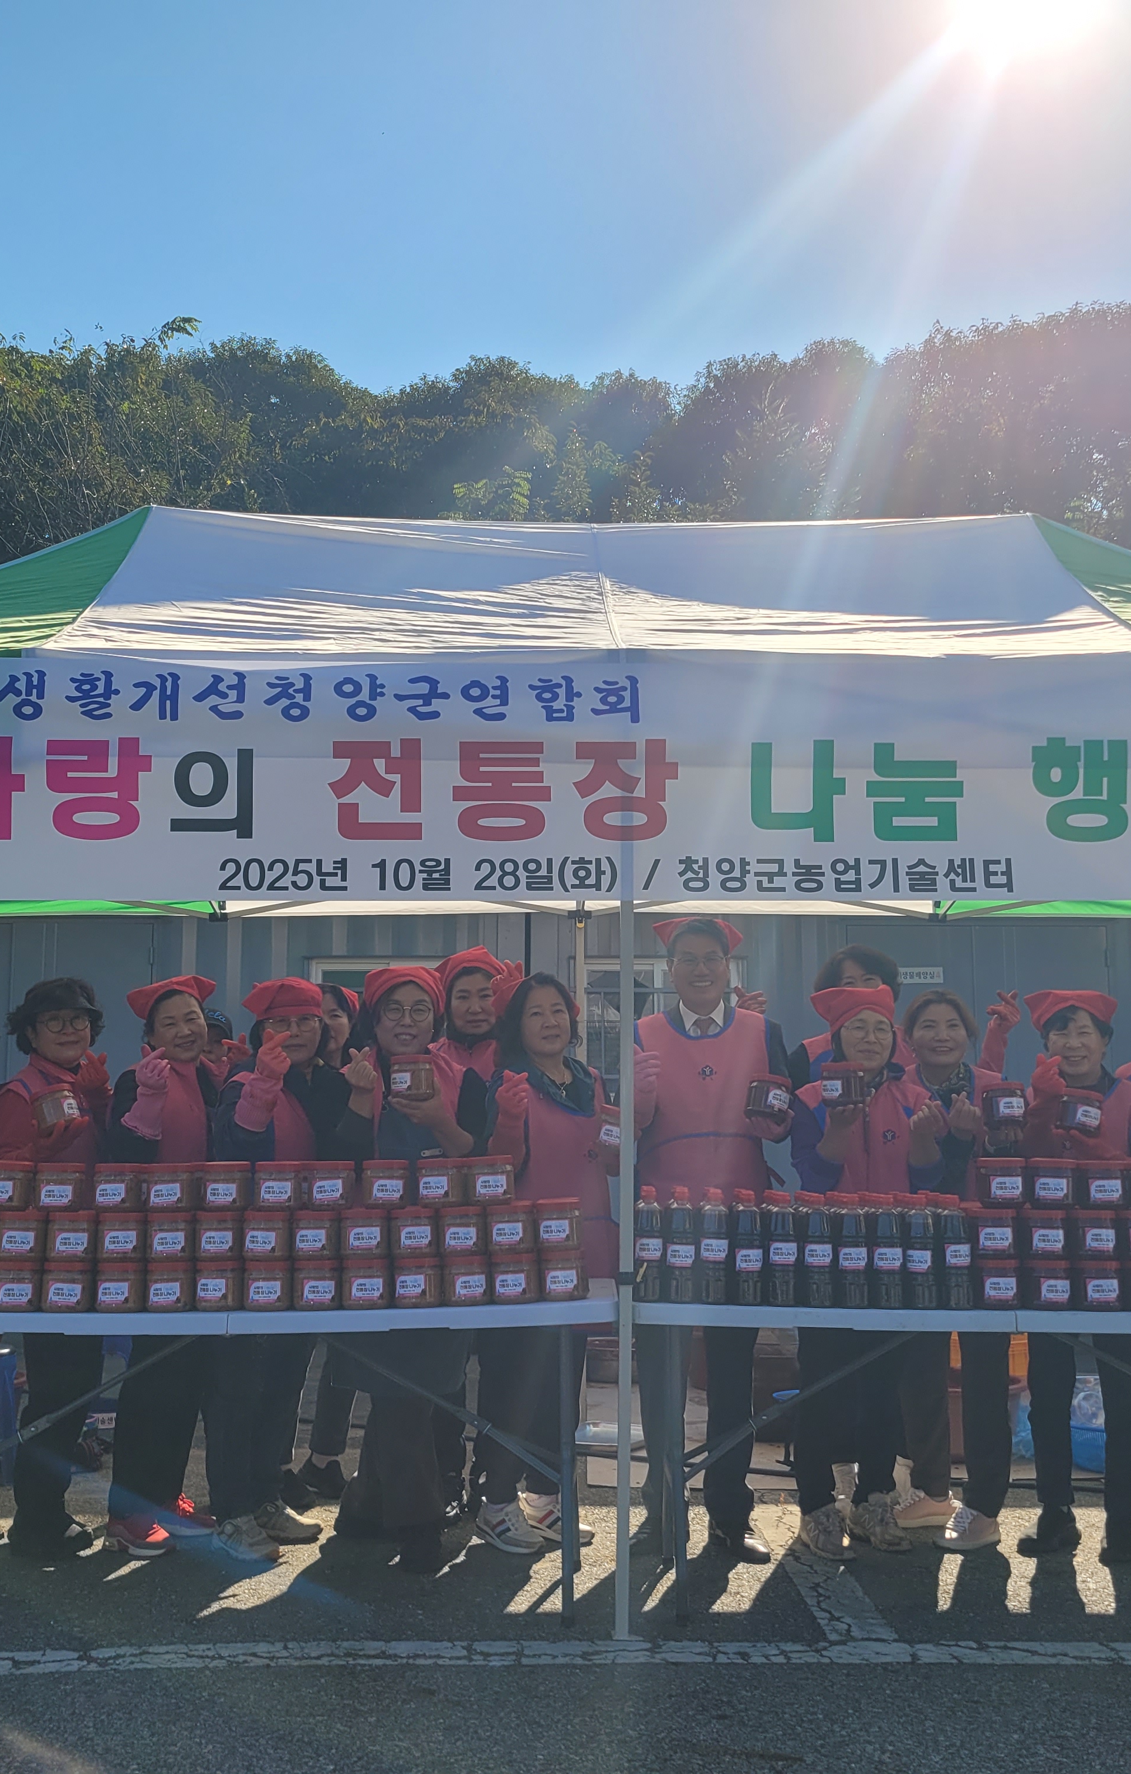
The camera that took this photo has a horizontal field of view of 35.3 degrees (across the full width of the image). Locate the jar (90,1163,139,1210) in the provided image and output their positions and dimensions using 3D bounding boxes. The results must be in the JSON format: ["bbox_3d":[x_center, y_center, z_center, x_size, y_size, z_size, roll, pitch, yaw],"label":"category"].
[{"bbox_3d":[-1.111,0.741,4.367,0.113,0.115,0.113,1,-8,-8],"label":"jar"}]

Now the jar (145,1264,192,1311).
[{"bbox_3d":[-0.935,0.949,4.212,0.104,0.113,0.104,0,-8,1],"label":"jar"}]

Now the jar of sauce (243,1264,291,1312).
[{"bbox_3d":[-0.725,0.971,4.316,0.109,0.116,0.109,1,-8,-7],"label":"jar of sauce"}]

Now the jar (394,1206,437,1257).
[{"bbox_3d":[-0.361,0.829,4.261,0.110,0.114,0.110,0,-7,0],"label":"jar"}]

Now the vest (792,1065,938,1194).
[{"bbox_3d":[0.868,0.836,5.135,0.430,0.620,0.270,-1,-8,8],"label":"vest"}]

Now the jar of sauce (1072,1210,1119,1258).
[{"bbox_3d":[1.273,0.838,4.272,0.105,0.115,0.105,0,-8,2],"label":"jar of sauce"}]

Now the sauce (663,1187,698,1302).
[{"bbox_3d":[0.285,0.883,4.360,0.080,0.271,0.080,0,-8,4],"label":"sauce"}]

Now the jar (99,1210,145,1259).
[{"bbox_3d":[-1.075,0.844,4.304,0.113,0.115,0.113,2,-8,-14],"label":"jar"}]

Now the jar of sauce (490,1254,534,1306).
[{"bbox_3d":[-0.125,0.959,4.344,0.113,0.115,0.113,0,-8,0],"label":"jar of sauce"}]

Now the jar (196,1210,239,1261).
[{"bbox_3d":[-0.842,0.852,4.333,0.109,0.116,0.109,1,-8,-5],"label":"jar"}]

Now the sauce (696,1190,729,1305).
[{"bbox_3d":[0.364,0.887,4.360,0.077,0.275,0.077,-1,-7,5],"label":"sauce"}]

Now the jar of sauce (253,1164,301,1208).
[{"bbox_3d":[-0.699,0.729,4.332,0.104,0.113,0.104,1,-8,-3],"label":"jar of sauce"}]

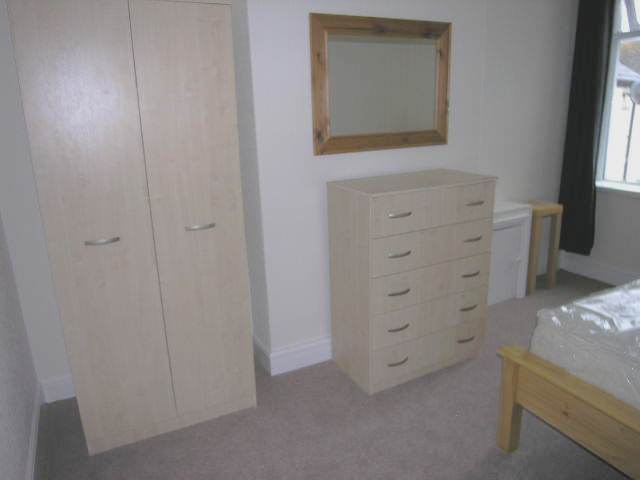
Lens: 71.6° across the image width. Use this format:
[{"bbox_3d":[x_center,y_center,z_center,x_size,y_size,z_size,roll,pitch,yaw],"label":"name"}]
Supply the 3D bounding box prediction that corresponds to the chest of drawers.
[{"bbox_3d":[0.495,0.192,2.463,0.769,1.040,0.417,-8,17,-25],"label":"chest of drawers"}]

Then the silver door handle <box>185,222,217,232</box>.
[{"bbox_3d":[-0.498,-0.054,1.862,0.127,0.015,0.028,-8,17,-25],"label":"silver door handle"}]

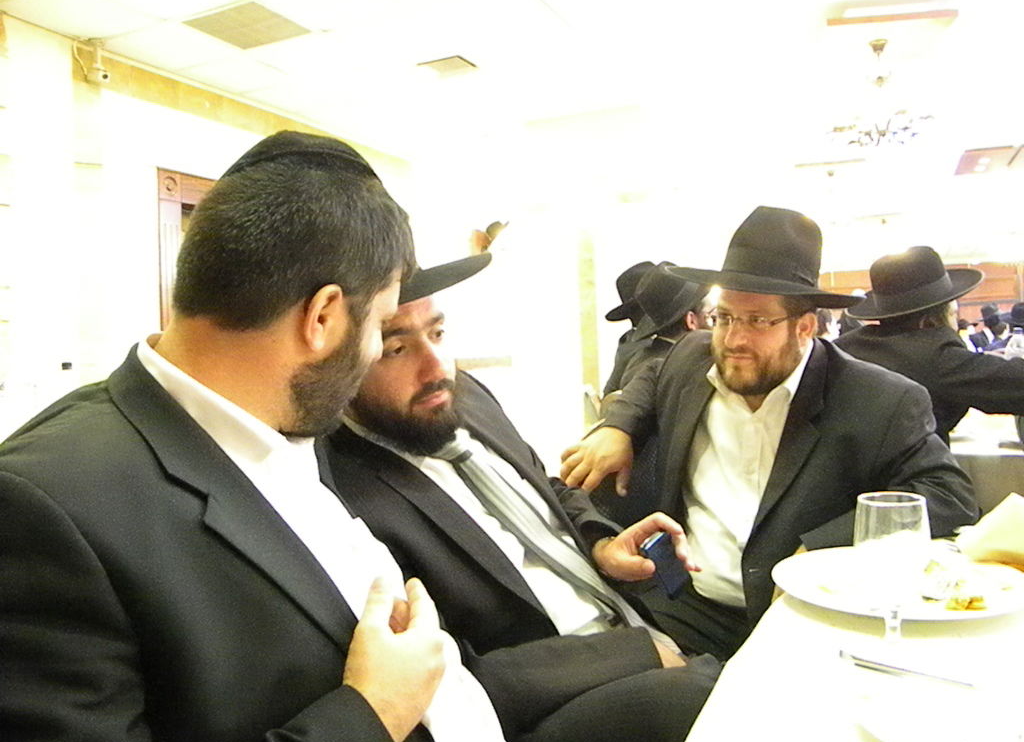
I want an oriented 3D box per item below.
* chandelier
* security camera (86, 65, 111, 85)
[{"bbox_3d":[2.337,-1.755,5.239,0.680,0.690,0.680,-1,2,26],"label":"chandelier"},{"bbox_3d":[-2.472,-1.770,4.952,0.160,0.100,0.080,0,2,29],"label":"security camera"}]

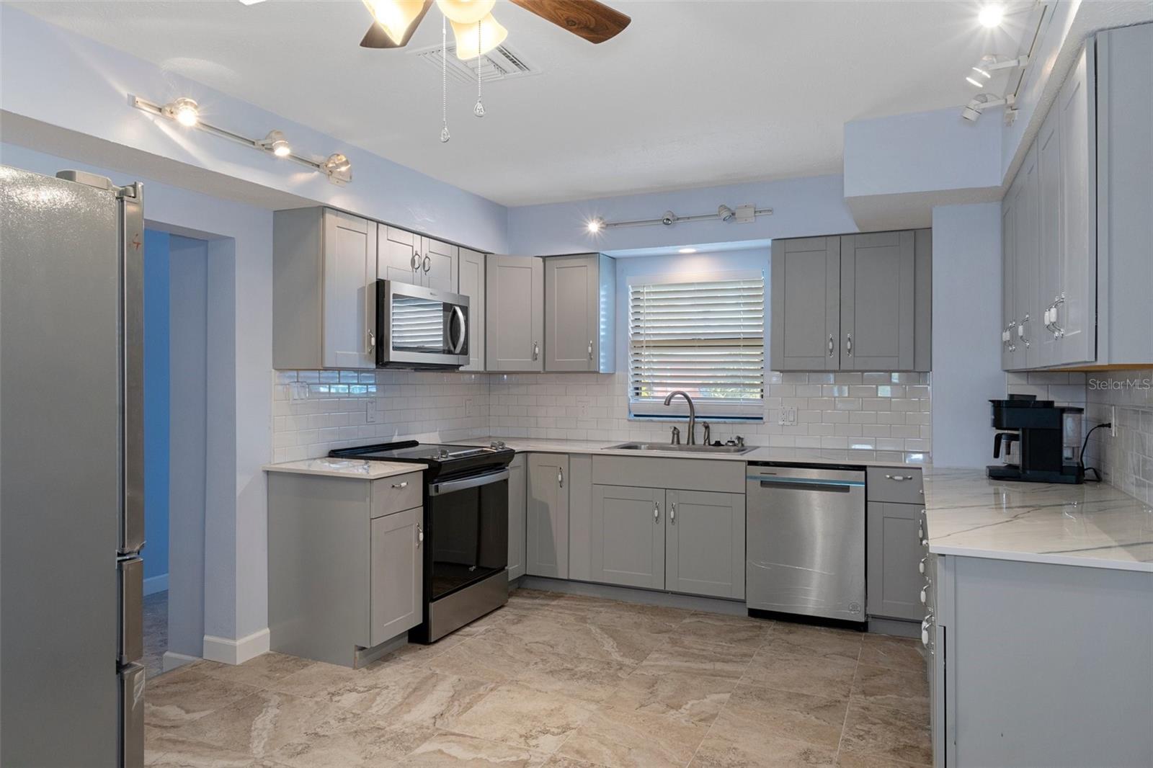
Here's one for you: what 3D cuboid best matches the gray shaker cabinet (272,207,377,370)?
[{"bbox_3d":[-1.261,-0.460,3.558,0.320,0.766,0.376,0,0,25],"label":"gray shaker cabinet"}]

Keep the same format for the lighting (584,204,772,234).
[{"bbox_3d":[0.584,-1.012,4.301,1.170,0.110,0.110,0,0,23],"label":"lighting"}]

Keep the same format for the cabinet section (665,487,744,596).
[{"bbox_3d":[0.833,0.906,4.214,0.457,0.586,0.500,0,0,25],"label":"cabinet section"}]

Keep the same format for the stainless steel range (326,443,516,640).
[{"bbox_3d":[-0.851,0.838,3.987,0.710,0.935,0.760,0,0,25],"label":"stainless steel range"}]

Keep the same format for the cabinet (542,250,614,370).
[{"bbox_3d":[0.026,-0.462,4.788,0.393,0.773,0.320,0,0,23],"label":"cabinet"}]

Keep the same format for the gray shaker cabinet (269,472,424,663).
[{"bbox_3d":[-1.128,0.868,3.473,0.640,0.876,0.376,0,0,25],"label":"gray shaker cabinet"}]

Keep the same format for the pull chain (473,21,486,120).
[{"bbox_3d":[-0.197,-0.644,1.430,0.026,0.207,0.022,0,0,0],"label":"pull chain"}]

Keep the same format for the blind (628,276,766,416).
[{"bbox_3d":[0.784,-0.232,4.672,0.905,0.925,0.065,0,0,23],"label":"blind"}]

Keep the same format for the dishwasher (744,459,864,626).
[{"bbox_3d":[1.337,0.859,4.022,0.600,0.830,0.605,0,0,25],"label":"dishwasher"}]

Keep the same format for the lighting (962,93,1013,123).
[{"bbox_3d":[1.462,-0.983,2.499,0.175,0.105,0.072,0,0,25],"label":"lighting"}]

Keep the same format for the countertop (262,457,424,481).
[{"bbox_3d":[-1.128,0.412,3.462,0.657,0.030,0.403,0,0,25],"label":"countertop"}]

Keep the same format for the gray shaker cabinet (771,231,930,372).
[{"bbox_3d":[1.589,-0.454,4.098,0.836,0.766,0.320,0,0,25],"label":"gray shaker cabinet"}]

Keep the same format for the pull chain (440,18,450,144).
[{"bbox_3d":[-0.280,-0.651,1.500,0.018,0.272,0.018,0,0,0],"label":"pull chain"}]

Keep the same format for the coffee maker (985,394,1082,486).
[{"bbox_3d":[1.968,0.232,3.031,0.335,0.345,0.200,0,0,28],"label":"coffee maker"}]

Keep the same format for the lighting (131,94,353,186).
[{"bbox_3d":[-1.317,-1.012,2.948,0.110,0.115,1.060,0,0,25],"label":"lighting"}]

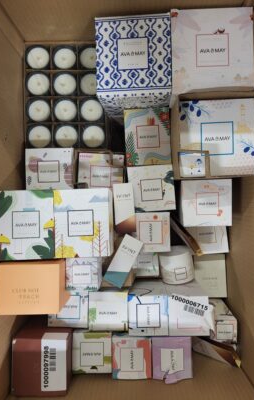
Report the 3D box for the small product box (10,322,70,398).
[{"bbox_3d":[-0.132,0.254,0.499,0.083,0.088,0.088,0,90,1],"label":"small product box"}]

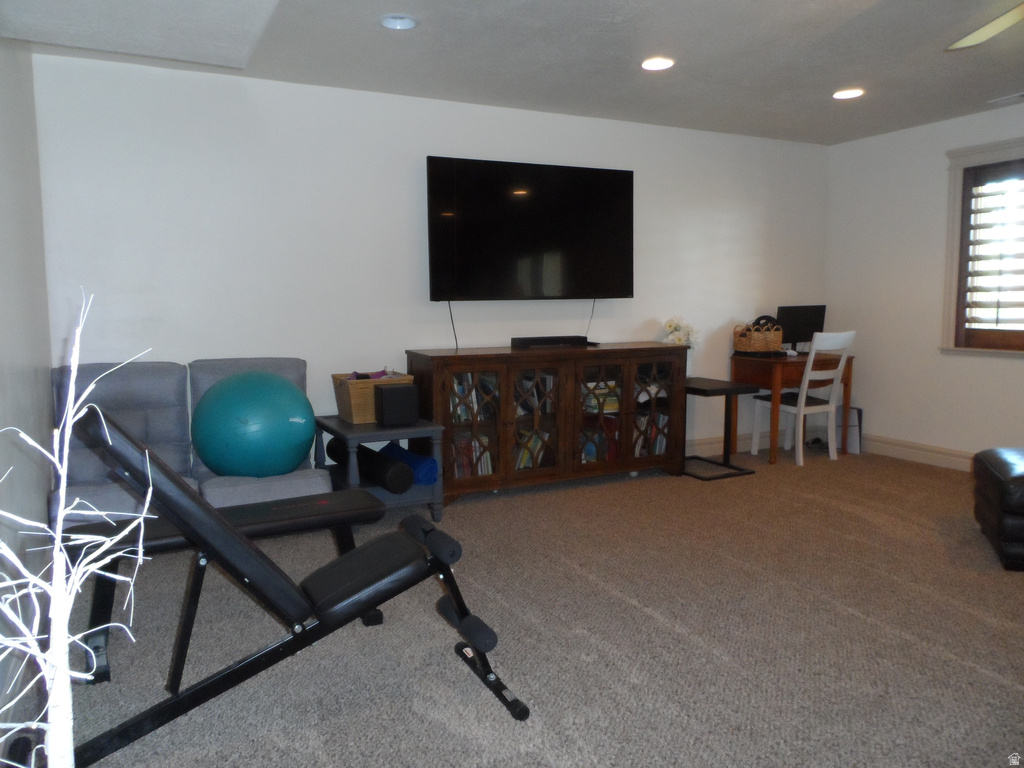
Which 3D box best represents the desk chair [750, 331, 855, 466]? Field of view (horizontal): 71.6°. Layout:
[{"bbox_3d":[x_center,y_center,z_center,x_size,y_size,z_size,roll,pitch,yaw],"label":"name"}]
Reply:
[{"bbox_3d":[2.174,0.090,5.351,0.430,0.960,0.590,-4,6,-29],"label":"desk chair"}]

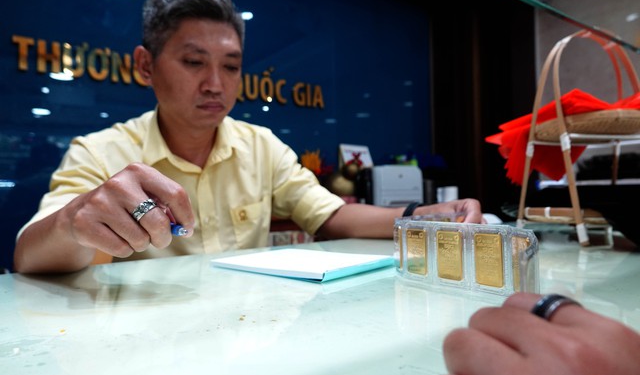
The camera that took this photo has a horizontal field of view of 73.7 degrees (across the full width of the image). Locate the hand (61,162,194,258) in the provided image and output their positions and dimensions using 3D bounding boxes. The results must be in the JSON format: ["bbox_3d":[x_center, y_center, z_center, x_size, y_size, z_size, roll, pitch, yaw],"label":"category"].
[{"bbox_3d":[-0.167,0.021,0.370,0.115,0.082,0.085,-3,-2,44],"label":"hand"}]

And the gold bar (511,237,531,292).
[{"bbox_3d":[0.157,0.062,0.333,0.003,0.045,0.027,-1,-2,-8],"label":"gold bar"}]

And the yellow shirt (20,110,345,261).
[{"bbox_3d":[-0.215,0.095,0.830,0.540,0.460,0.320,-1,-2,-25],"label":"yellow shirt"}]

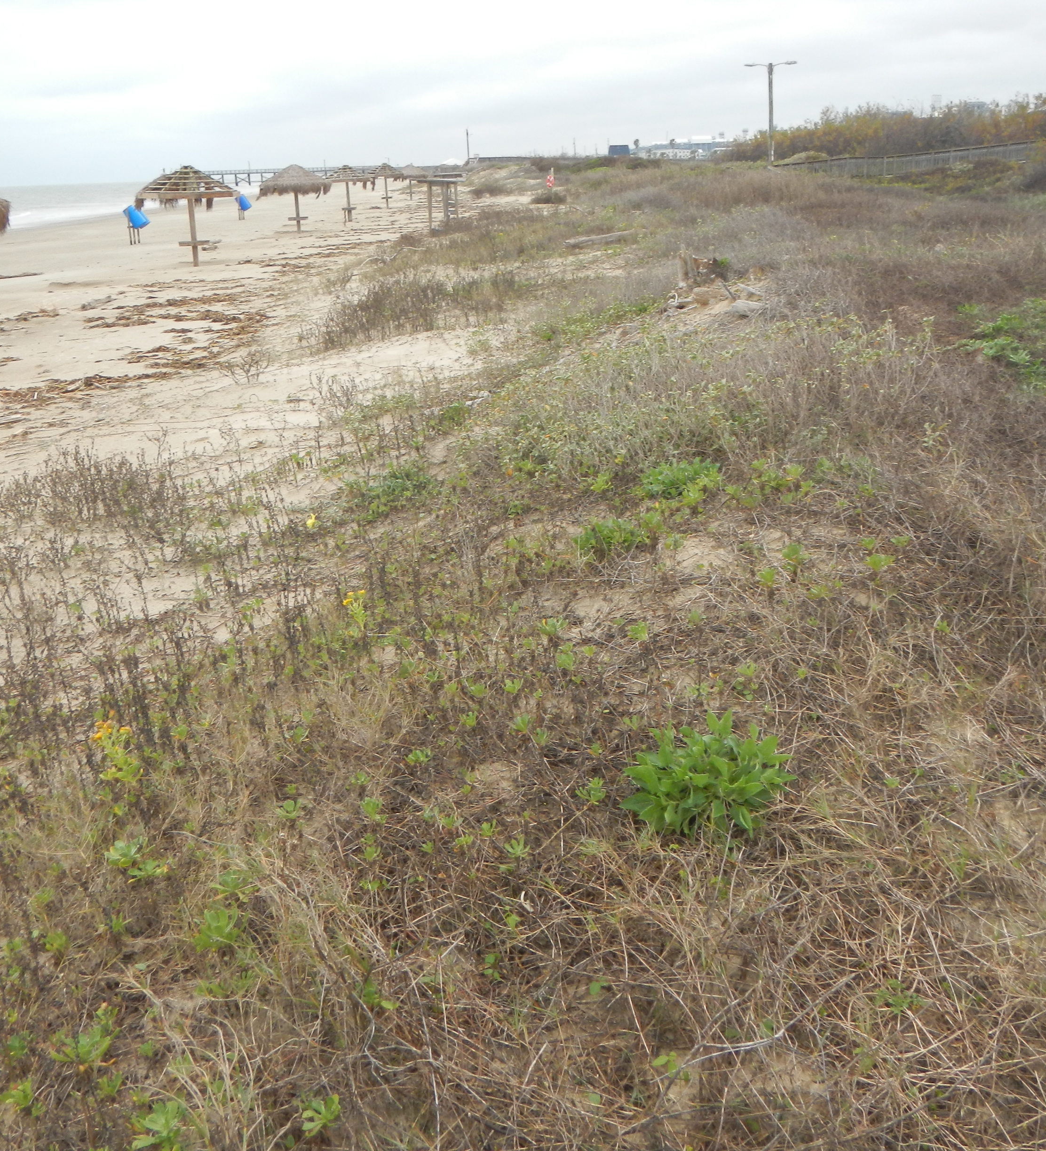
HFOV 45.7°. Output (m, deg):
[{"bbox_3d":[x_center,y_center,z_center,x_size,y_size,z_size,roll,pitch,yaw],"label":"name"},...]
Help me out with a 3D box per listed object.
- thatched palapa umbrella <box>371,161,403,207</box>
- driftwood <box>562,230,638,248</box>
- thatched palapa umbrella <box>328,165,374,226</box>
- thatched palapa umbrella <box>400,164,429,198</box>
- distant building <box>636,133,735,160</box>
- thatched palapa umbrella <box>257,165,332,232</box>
[{"bbox_3d":[-10.313,-29.422,93.872,3.000,3.268,3.000,-2,18,0],"label":"thatched palapa umbrella"},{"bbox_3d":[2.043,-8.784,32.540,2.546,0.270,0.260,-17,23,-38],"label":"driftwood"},{"bbox_3d":[-10.232,-22.411,72.921,3.350,3.183,3.350,-2,18,0],"label":"thatched palapa umbrella"},{"bbox_3d":[-10.952,-38.062,120.118,3.200,3.287,3.200,-2,18,0],"label":"thatched palapa umbrella"},{"bbox_3d":[77.072,-207.166,600.000,50.000,14.500,30.000,-2,18,0],"label":"distant building"},{"bbox_3d":[-11.168,-18.545,61.183,3.600,3.206,3.600,-2,18,0],"label":"thatched palapa umbrella"}]

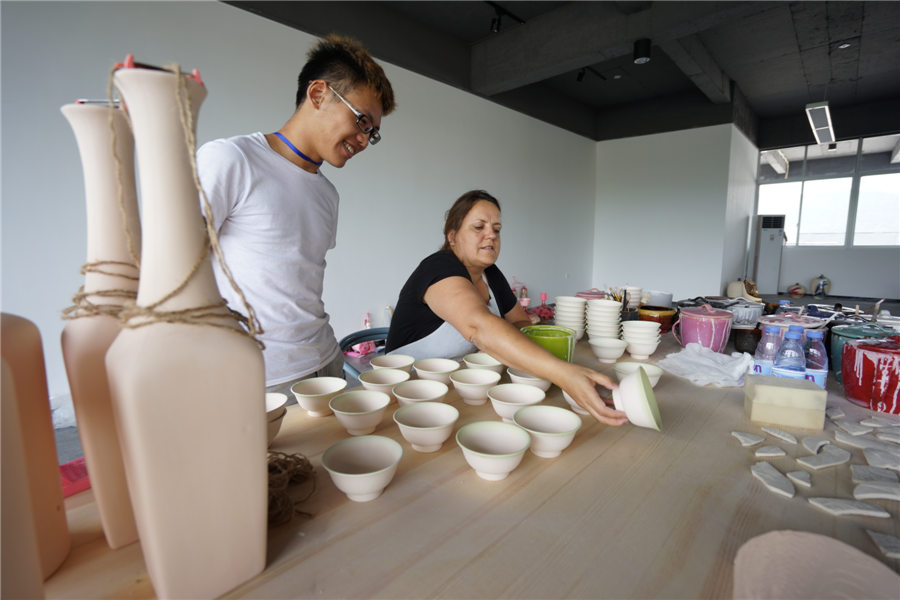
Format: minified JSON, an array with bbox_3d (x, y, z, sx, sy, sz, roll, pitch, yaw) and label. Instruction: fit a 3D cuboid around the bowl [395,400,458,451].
[{"bbox_3d":[-0.044,0.249,0.767,0.124,0.060,0.124,0,8,0],"label":"bowl"}]

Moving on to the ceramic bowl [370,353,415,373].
[{"bbox_3d":[-0.164,0.213,1.164,0.129,0.066,0.129,-1,8,0],"label":"ceramic bowl"}]

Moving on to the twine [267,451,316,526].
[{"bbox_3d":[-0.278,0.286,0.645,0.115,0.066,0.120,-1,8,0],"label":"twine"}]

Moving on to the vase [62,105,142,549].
[{"bbox_3d":[-0.431,0.040,0.538,0.135,0.547,0.135,7,11,44],"label":"vase"}]

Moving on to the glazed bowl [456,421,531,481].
[{"bbox_3d":[0.075,0.266,0.688,0.126,0.062,0.126,-1,8,0],"label":"glazed bowl"}]

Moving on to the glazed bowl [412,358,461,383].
[{"bbox_3d":[-0.035,0.210,1.096,0.126,0.062,0.126,-1,8,0],"label":"glazed bowl"}]

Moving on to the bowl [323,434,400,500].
[{"bbox_3d":[-0.134,0.270,0.627,0.124,0.060,0.124,0,8,0],"label":"bowl"}]

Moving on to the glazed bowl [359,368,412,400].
[{"bbox_3d":[-0.164,0.224,1.012,0.126,0.062,0.126,-1,8,0],"label":"glazed bowl"}]

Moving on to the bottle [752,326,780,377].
[{"bbox_3d":[0.797,0.155,0.997,0.060,0.177,0.060,-1,8,0],"label":"bottle"}]

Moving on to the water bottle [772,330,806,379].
[{"bbox_3d":[0.841,0.169,0.993,0.063,0.182,0.063,-1,8,0],"label":"water bottle"}]

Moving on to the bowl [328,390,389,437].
[{"bbox_3d":[-0.194,0.255,0.872,0.129,0.066,0.129,-1,8,0],"label":"bowl"}]

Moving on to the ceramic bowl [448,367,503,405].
[{"bbox_3d":[0.064,0.223,0.998,0.126,0.062,0.126,-1,8,0],"label":"ceramic bowl"}]

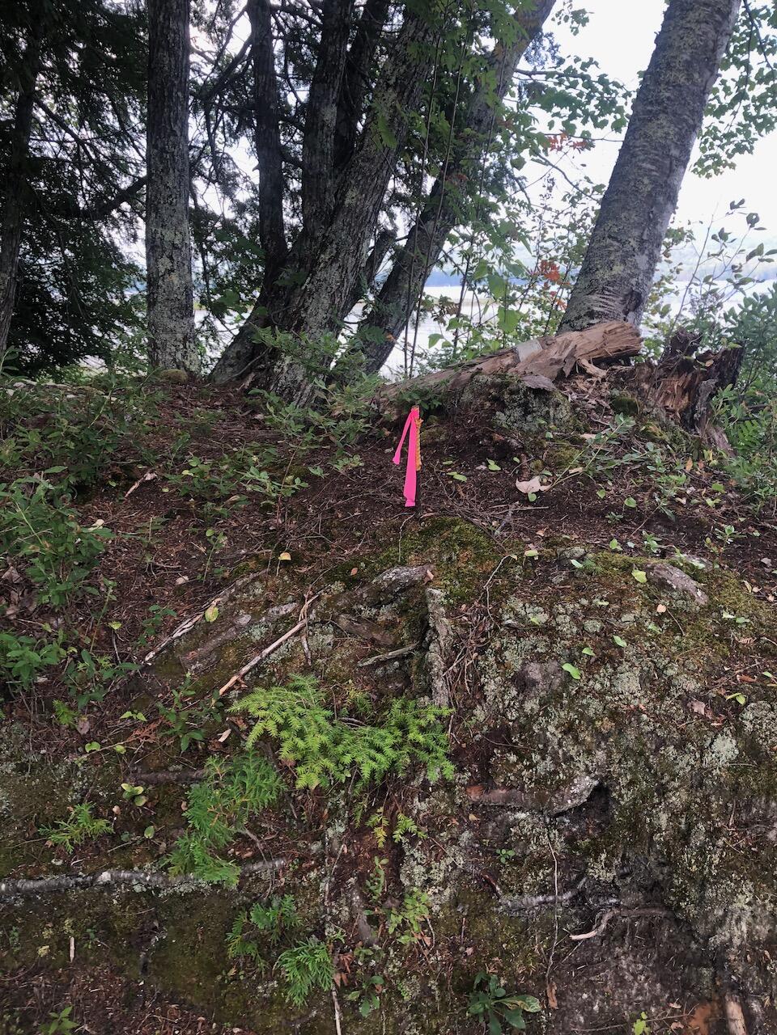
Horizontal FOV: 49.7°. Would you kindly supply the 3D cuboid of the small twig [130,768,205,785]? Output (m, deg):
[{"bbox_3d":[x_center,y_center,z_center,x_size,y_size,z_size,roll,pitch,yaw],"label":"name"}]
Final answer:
[{"bbox_3d":[-0.491,0.576,1.860,0.165,0.030,0.030,0,16,0],"label":"small twig"}]

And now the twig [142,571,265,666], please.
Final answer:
[{"bbox_3d":[-0.451,0.244,2.055,0.350,0.030,0.030,-38,32,-22],"label":"twig"}]

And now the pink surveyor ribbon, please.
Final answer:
[{"bbox_3d":[0.047,-0.158,2.170,0.077,0.268,0.035,1,16,3],"label":"pink surveyor ribbon"}]

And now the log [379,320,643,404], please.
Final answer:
[{"bbox_3d":[0.432,-0.558,3.100,0.980,0.165,0.190,-9,14,12],"label":"log"}]

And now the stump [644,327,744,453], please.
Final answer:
[{"bbox_3d":[1.065,-0.447,2.920,0.290,0.400,0.280,4,16,14],"label":"stump"}]

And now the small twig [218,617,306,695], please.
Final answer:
[{"bbox_3d":[-0.299,0.334,2.005,0.277,0.022,0.022,-39,33,-23],"label":"small twig"}]

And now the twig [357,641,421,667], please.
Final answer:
[{"bbox_3d":[-0.001,0.330,2.010,0.160,0.017,0.017,-16,20,-14],"label":"twig"}]

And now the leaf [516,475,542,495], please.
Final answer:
[{"bbox_3d":[0.403,-0.091,2.390,0.085,0.040,0.060,0,16,0],"label":"leaf"}]

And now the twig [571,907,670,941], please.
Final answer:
[{"bbox_3d":[0.470,0.825,1.700,0.205,0.060,0.055,0,16,0],"label":"twig"}]

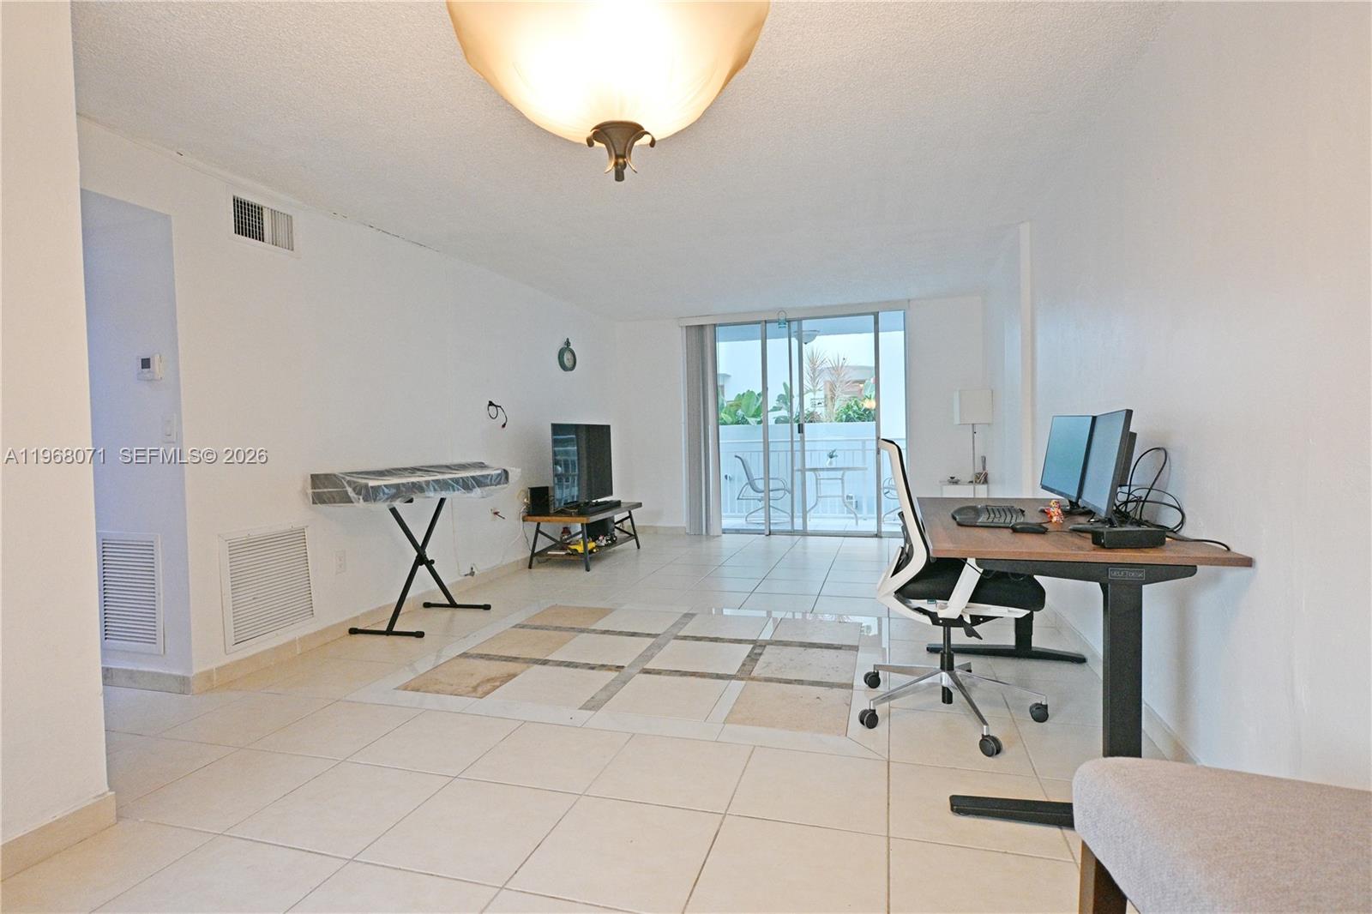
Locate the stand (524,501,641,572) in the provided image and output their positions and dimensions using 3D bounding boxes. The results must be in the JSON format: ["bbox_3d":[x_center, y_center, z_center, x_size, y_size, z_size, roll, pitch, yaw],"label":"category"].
[{"bbox_3d":[-0.925,0.718,6.438,0.615,0.465,1.190,-1,2,17],"label":"stand"}]

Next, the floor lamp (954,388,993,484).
[{"bbox_3d":[2.652,0.120,6.308,0.285,1.495,0.285,-1,2,14],"label":"floor lamp"}]

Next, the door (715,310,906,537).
[{"bbox_3d":[1.308,-0.313,7.484,2.120,2.360,0.120,-1,2,17],"label":"door"}]

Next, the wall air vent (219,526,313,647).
[{"bbox_3d":[-2.135,0.649,3.533,0.030,0.550,0.520,-1,2,17],"label":"wall air vent"}]

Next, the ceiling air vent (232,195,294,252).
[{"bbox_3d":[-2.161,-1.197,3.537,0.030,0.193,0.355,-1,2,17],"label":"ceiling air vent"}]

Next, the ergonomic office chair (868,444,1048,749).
[{"bbox_3d":[1.030,0.469,2.668,0.660,1.080,0.660,-1,2,24],"label":"ergonomic office chair"}]

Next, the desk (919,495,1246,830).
[{"bbox_3d":[1.321,0.617,2.639,0.760,0.775,1.720,-1,2,17],"label":"desk"}]

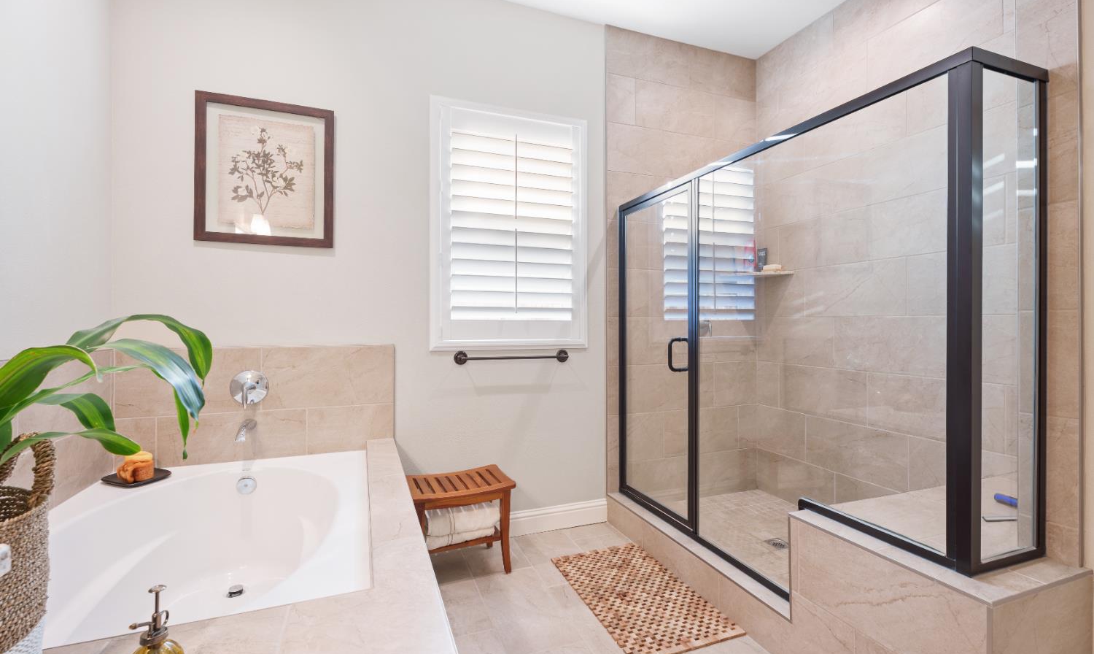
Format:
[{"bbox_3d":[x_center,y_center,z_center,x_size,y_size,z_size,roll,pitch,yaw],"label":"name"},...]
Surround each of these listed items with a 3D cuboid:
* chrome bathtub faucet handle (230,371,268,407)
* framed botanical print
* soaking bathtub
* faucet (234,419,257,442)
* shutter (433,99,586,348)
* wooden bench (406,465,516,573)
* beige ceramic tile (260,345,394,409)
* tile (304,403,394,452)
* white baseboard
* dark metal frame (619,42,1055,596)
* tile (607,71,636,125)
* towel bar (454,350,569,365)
[{"bbox_3d":[-1.400,0.293,2.277,0.163,0.171,0.090,0,0,-21],"label":"chrome bathtub faucet handle"},{"bbox_3d":[-1.345,-0.738,2.342,0.585,0.683,0.030,0,0,-21],"label":"framed botanical print"},{"bbox_3d":[-1.151,0.895,1.626,1.057,0.520,1.520,0,0,-21],"label":"soaking bathtub"},{"bbox_3d":[-1.386,0.475,2.241,0.052,0.073,0.180,0,0,-21],"label":"faucet"},{"bbox_3d":[-0.196,-0.559,2.786,0.929,1.373,0.060,0,0,-21],"label":"shutter"},{"bbox_3d":[-0.448,0.984,2.444,0.525,0.450,0.325,0,0,-21],"label":"wooden bench"},{"bbox_3d":[-1.092,0.248,2.453,0.612,0.308,0.012,0,0,-21],"label":"beige ceramic tile"},{"bbox_3d":[-0.998,0.521,2.490,0.411,0.229,0.012,0,0,-21],"label":"tile"},{"bbox_3d":[-0.215,1.138,2.792,1.250,0.137,0.016,0,0,-21],"label":"white baseboard"},{"bbox_3d":[0.953,0.142,2.224,0.360,1.779,1.880,0,0,-21],"label":"dark metal frame"},{"bbox_3d":[0.462,-1.411,3.040,0.201,0.300,0.011,0,0,-21],"label":"tile"},{"bbox_3d":[-0.180,0.175,2.766,0.688,0.075,0.082,0,0,-21],"label":"towel bar"}]

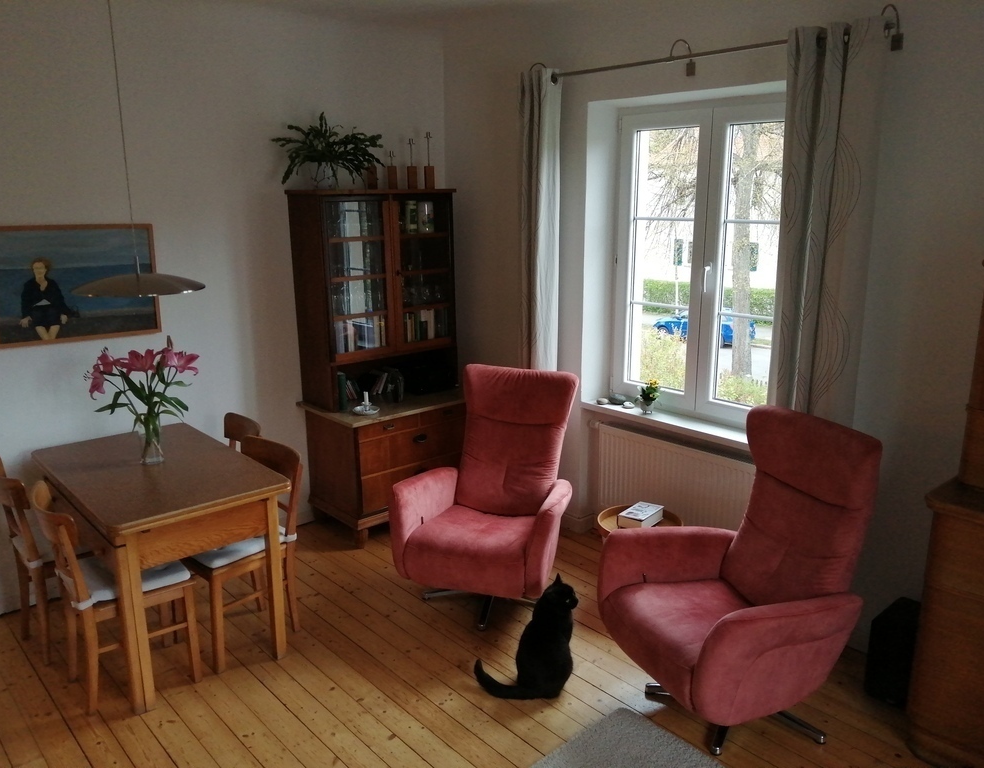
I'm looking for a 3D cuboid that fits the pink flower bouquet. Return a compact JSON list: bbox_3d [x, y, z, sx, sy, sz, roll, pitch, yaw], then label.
[{"bbox_3d":[-1.523,0.080,3.347,0.406,0.540,0.406,-12,18,-41],"label":"pink flower bouquet"}]

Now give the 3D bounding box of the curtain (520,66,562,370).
[{"bbox_3d":[0.257,-0.387,4.187,0.130,2.450,0.190,-13,19,-41],"label":"curtain"}]

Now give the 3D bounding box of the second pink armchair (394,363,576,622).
[{"bbox_3d":[0.025,0.498,3.561,0.740,1.070,0.870,5,15,19],"label":"second pink armchair"}]

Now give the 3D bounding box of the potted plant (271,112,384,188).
[{"bbox_3d":[-0.863,-1.236,4.108,0.539,0.402,0.454,-12,18,-41],"label":"potted plant"}]

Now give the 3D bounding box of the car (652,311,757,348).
[{"bbox_3d":[9.017,-2.661,33.161,1.780,1.500,4.300,-13,19,-41],"label":"car"}]

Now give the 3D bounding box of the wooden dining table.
[{"bbox_3d":[-1.468,0.733,3.435,0.718,0.769,1.172,-12,18,-41],"label":"wooden dining table"}]

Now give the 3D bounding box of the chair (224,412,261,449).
[{"bbox_3d":[-1.351,0.596,3.667,0.470,0.840,0.420,-13,19,-41],"label":"chair"}]

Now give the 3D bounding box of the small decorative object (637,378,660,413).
[{"bbox_3d":[0.848,0.061,4.161,0.106,0.182,0.110,0,13,0],"label":"small decorative object"}]

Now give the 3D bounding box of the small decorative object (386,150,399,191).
[{"bbox_3d":[-0.576,-1.234,4.457,0.047,0.218,0.047,-2,13,-7],"label":"small decorative object"}]

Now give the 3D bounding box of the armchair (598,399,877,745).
[{"bbox_3d":[0.903,0.687,2.783,0.870,1.070,0.740,-7,16,-27],"label":"armchair"}]

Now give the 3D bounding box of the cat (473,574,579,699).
[{"bbox_3d":[0.141,0.967,3.016,0.440,0.420,0.360,7,16,28],"label":"cat"}]

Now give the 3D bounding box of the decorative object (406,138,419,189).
[{"bbox_3d":[-0.467,-1.294,4.545,0.047,0.294,0.047,0,13,0],"label":"decorative object"}]

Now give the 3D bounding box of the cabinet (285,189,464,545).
[{"bbox_3d":[-0.580,-0.124,4.365,0.900,1.900,0.600,-13,19,-41],"label":"cabinet"}]

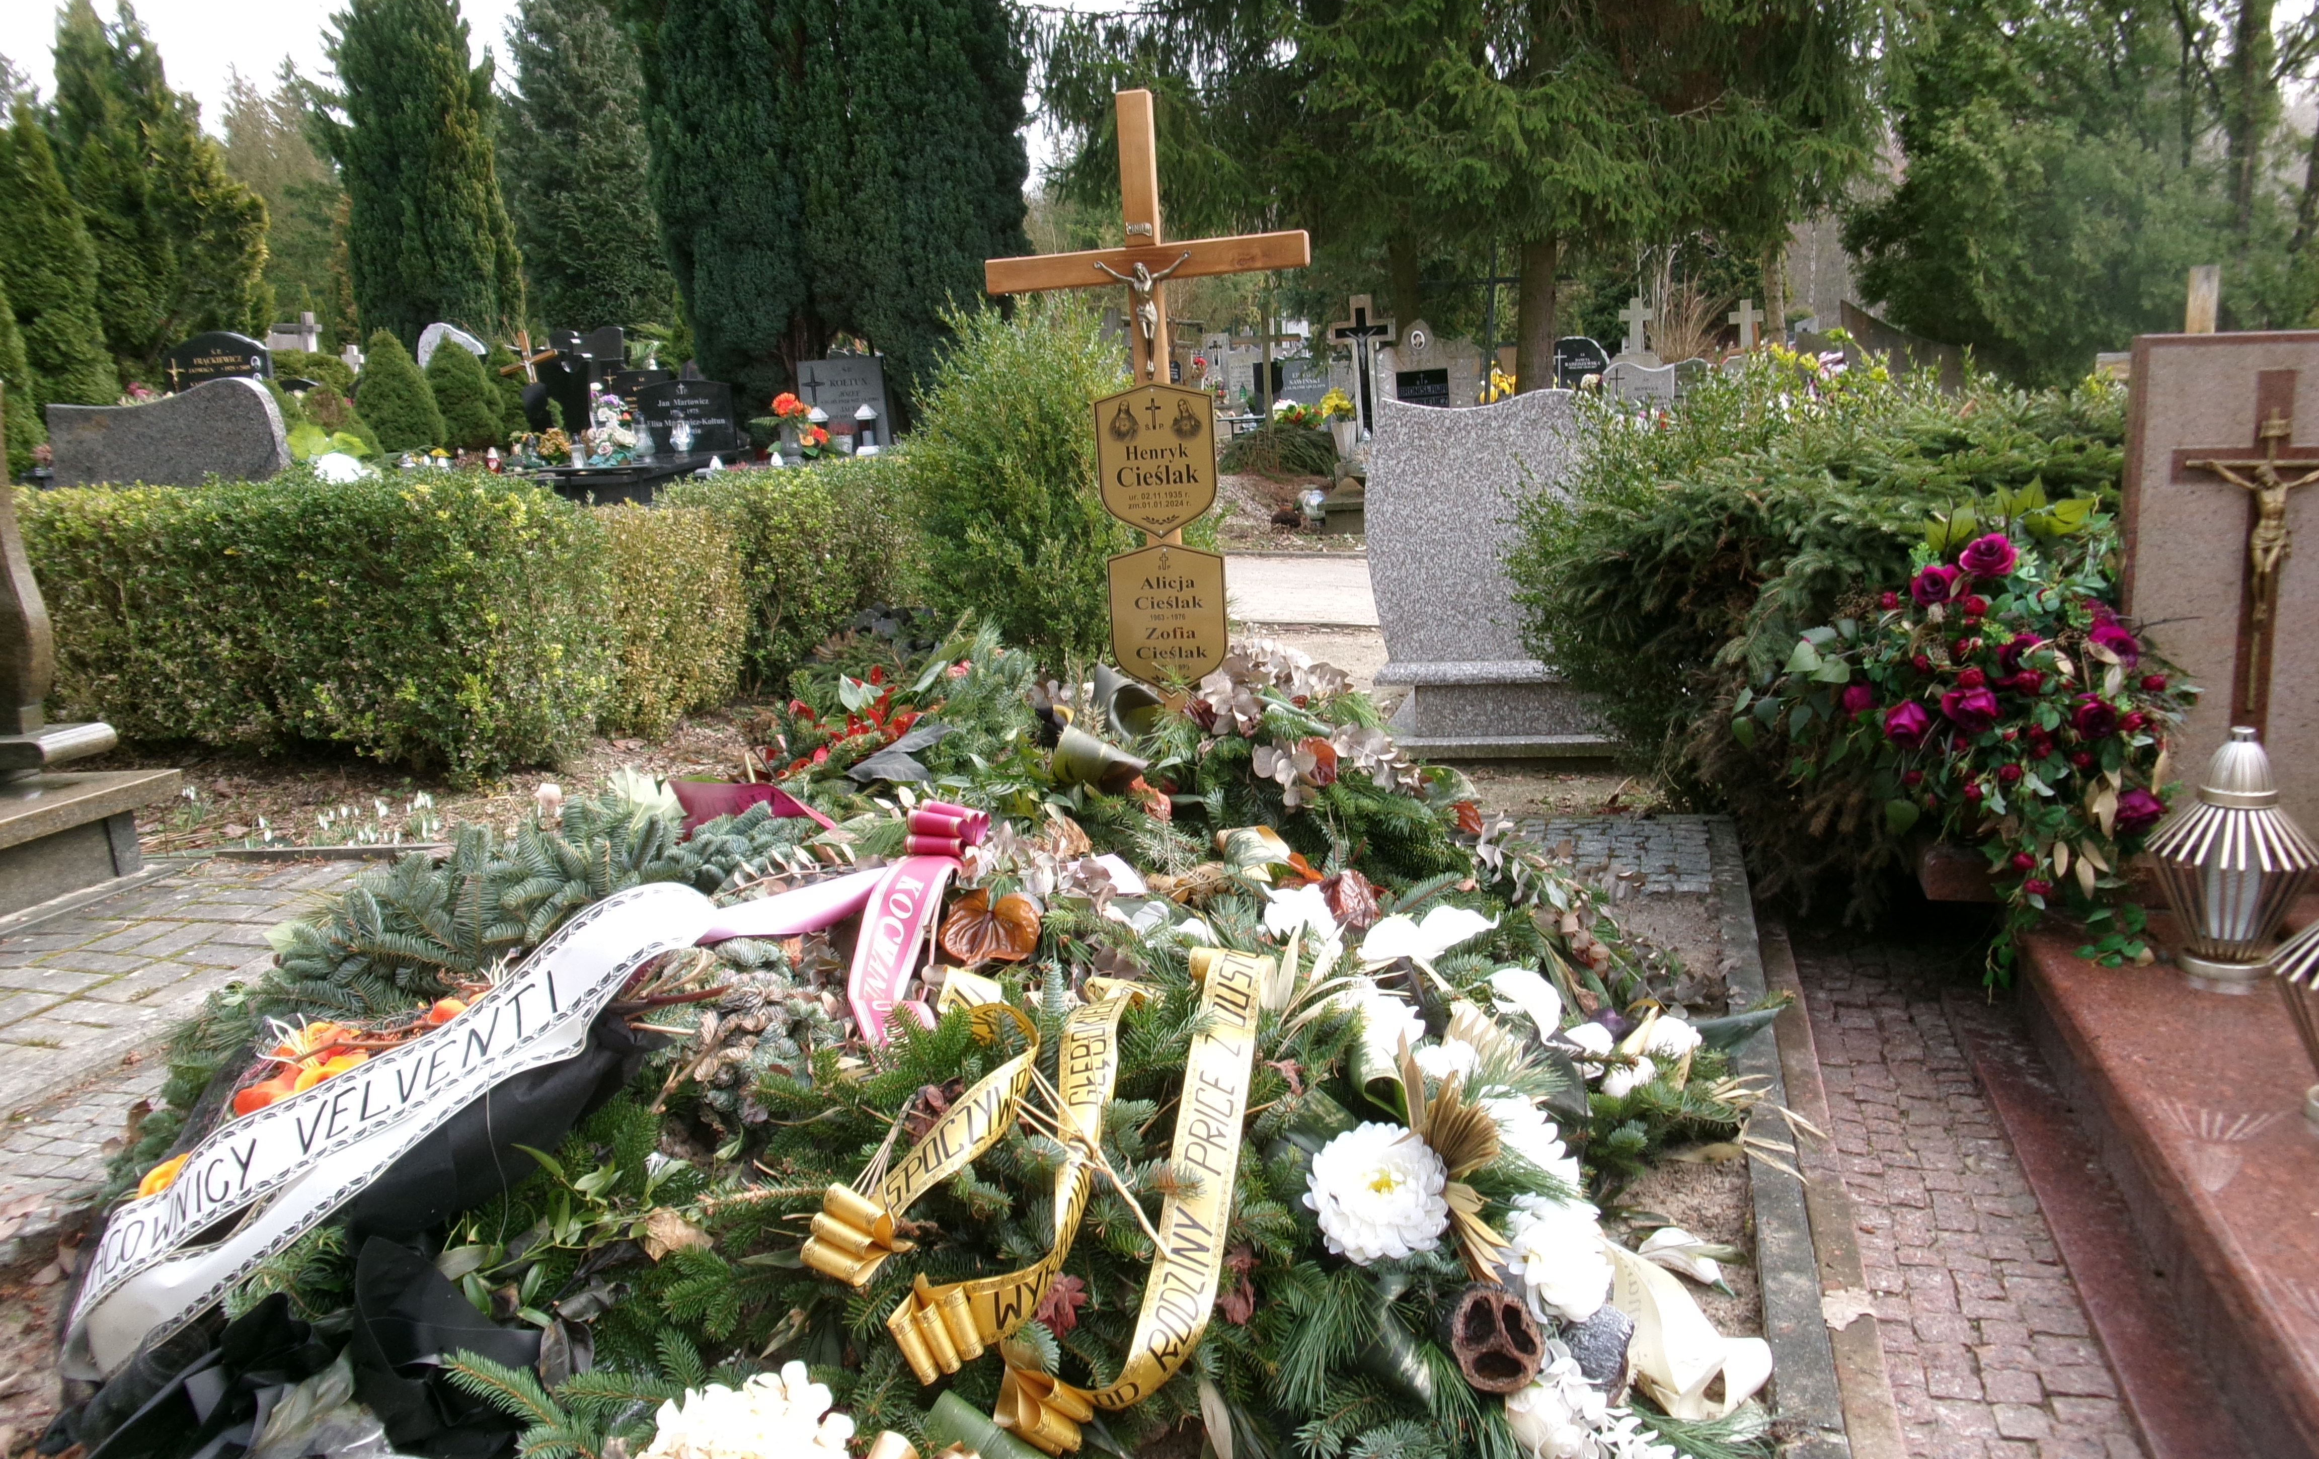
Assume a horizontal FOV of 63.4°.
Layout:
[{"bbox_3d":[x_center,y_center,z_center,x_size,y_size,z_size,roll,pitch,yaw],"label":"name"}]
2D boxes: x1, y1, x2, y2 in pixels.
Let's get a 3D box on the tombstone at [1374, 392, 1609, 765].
[{"bbox_3d":[1.190,-0.528,6.400,0.950,1.200,0.300,0,12,11],"label":"tombstone"}]

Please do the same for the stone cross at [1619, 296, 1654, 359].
[{"bbox_3d":[6.096,-5.146,24.000,0.440,0.780,0.140,-2,12,5],"label":"stone cross"}]

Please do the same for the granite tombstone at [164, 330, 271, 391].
[{"bbox_3d":[-8.028,-3.021,16.000,0.900,0.780,0.120,-3,12,0],"label":"granite tombstone"}]

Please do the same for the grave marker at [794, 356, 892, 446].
[{"bbox_3d":[-2.262,-2.340,13.500,0.620,0.680,0.140,-1,12,8],"label":"grave marker"}]

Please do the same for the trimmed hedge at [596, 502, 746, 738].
[{"bbox_3d":[-2.023,-0.456,7.800,0.520,0.860,0.700,1,12,18],"label":"trimmed hedge"}]

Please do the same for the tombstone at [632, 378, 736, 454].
[{"bbox_3d":[-3.648,-2.409,14.500,0.760,0.580,0.120,-3,12,0],"label":"tombstone"}]

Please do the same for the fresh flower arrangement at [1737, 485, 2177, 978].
[{"bbox_3d":[1.603,-0.013,3.750,0.760,0.860,0.520,-1,12,8],"label":"fresh flower arrangement"}]

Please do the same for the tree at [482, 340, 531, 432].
[{"bbox_3d":[-5.389,-2.807,15.500,0.480,0.820,0.480,-3,12,0],"label":"tree"}]

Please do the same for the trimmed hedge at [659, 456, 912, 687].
[{"bbox_3d":[-1.773,-0.769,9.200,0.600,0.850,2.200,0,12,14],"label":"trimmed hedge"}]

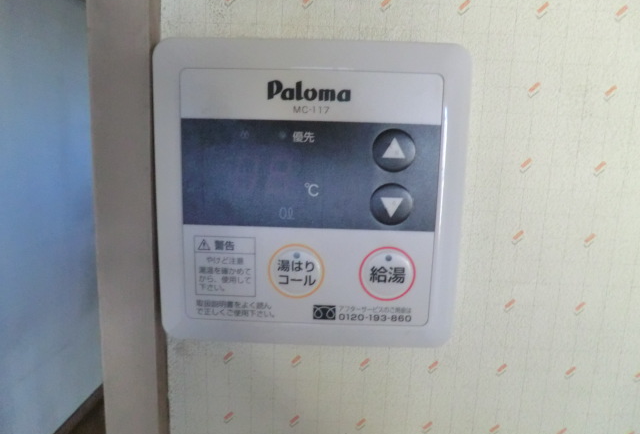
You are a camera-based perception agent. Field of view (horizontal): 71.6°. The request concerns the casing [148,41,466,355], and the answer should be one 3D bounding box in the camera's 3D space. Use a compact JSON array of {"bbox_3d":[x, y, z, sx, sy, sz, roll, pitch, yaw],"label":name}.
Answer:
[{"bbox_3d":[-0.004,-0.006,0.171,0.120,0.119,0.019,2,9,1],"label":"casing"}]

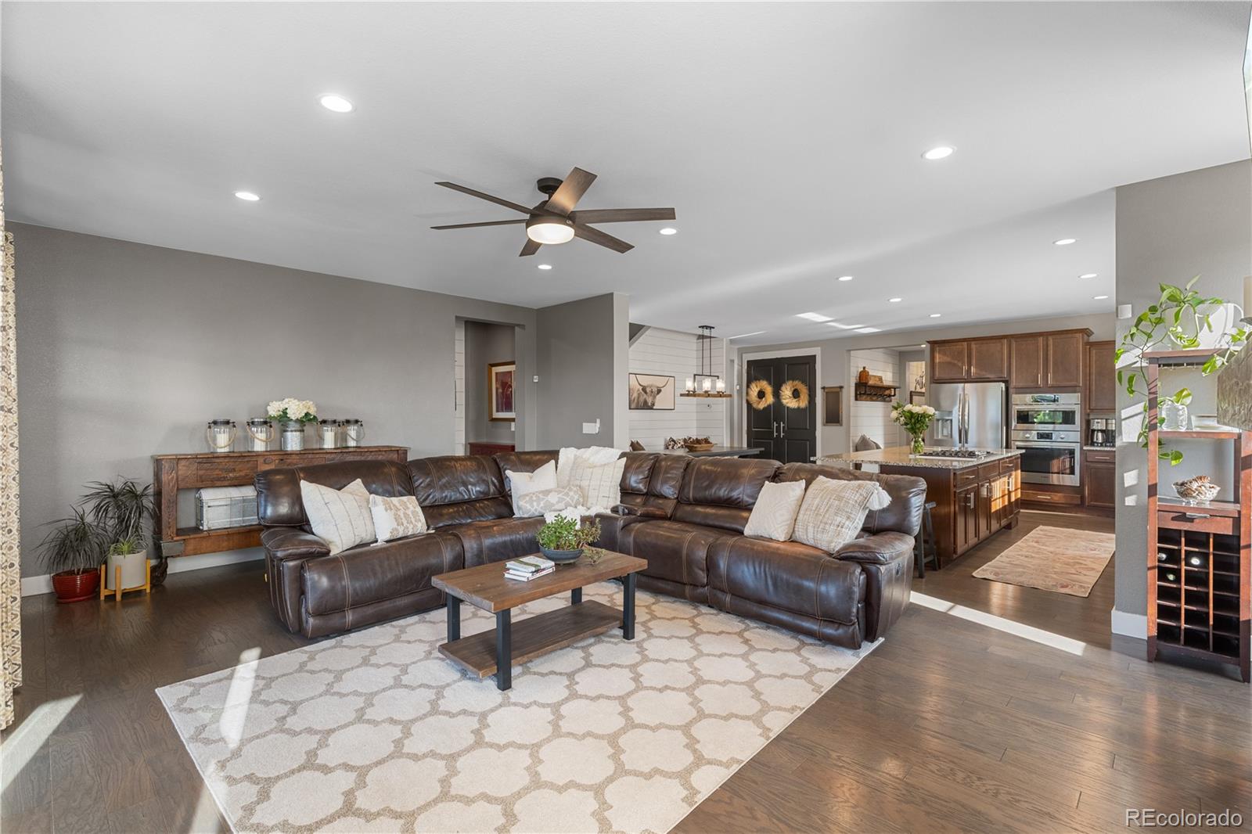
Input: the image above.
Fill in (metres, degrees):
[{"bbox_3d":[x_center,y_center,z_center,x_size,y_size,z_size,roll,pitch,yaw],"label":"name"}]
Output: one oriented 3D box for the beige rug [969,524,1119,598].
[{"bbox_3d":[4.248,1.327,5.466,2.966,0.012,0.762,0,0,-44],"label":"beige rug"}]

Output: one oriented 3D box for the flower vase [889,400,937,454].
[{"bbox_3d":[3.237,0.122,6.250,0.450,0.585,0.430,0,0,27],"label":"flower vase"}]

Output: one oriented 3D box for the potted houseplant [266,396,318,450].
[{"bbox_3d":[-3.072,0.069,5.108,0.404,0.483,0.404,0,0,44],"label":"potted houseplant"}]

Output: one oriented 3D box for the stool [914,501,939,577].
[{"bbox_3d":[2.435,1.030,4.890,0.460,0.610,0.360,0,0,44],"label":"stool"}]

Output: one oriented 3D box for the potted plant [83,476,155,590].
[{"bbox_3d":[-3.784,0.885,4.150,0.390,0.840,0.400,0,0,44],"label":"potted plant"}]

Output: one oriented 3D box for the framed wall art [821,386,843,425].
[{"bbox_3d":[3.834,-0.196,10.326,0.410,0.730,0.030,0,0,44],"label":"framed wall art"}]

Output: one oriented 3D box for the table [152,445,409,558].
[{"bbox_3d":[-3.062,0.820,5.128,0.519,1.008,1.955,0,0,44],"label":"table"}]

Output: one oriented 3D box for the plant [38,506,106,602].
[{"bbox_3d":[-4.074,0.989,4.062,0.418,0.674,0.418,0,0,44],"label":"plant"}]

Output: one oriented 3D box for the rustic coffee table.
[{"bbox_3d":[-0.460,1.099,3.175,0.610,0.460,1.060,0,0,45],"label":"rustic coffee table"}]

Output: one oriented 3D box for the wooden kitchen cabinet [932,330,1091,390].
[{"bbox_3d":[5.719,-0.789,8.375,2.015,0.824,0.654,0,0,44],"label":"wooden kitchen cabinet"}]

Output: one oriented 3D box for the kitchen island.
[{"bbox_3d":[3.437,0.877,6.355,1.368,0.903,3.100,0,0,44],"label":"kitchen island"}]

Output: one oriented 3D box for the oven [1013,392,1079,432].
[{"bbox_3d":[5.981,-0.061,7.877,0.750,0.500,0.550,0,0,44],"label":"oven"}]

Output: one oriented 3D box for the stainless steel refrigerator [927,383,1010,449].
[{"bbox_3d":[5.303,0.416,8.593,0.923,1.813,0.849,0,0,44],"label":"stainless steel refrigerator"}]

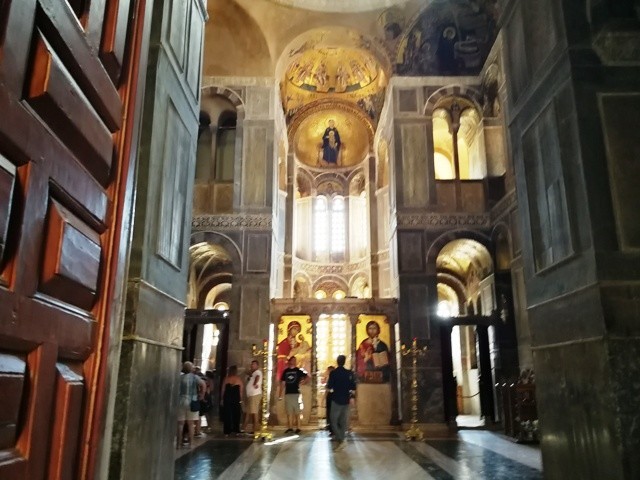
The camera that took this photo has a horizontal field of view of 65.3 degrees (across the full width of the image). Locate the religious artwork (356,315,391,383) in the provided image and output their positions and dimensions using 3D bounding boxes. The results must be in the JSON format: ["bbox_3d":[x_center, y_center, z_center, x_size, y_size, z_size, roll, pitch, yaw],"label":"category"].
[{"bbox_3d":[1.371,2.799,12.832,0.870,1.698,0.080,0,-14,1],"label":"religious artwork"}]

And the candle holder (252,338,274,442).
[{"bbox_3d":[-1.238,3.366,11.246,0.570,2.140,0.500,0,-14,1],"label":"candle holder"}]

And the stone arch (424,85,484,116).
[{"bbox_3d":[3.907,-3.973,14.712,1.749,1.059,0.500,0,-14,1],"label":"stone arch"}]

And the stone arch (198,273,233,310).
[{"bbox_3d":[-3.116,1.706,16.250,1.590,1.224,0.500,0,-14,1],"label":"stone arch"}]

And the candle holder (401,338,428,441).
[{"bbox_3d":[2.149,3.367,11.325,0.600,2.201,0.500,0,-14,1],"label":"candle holder"}]

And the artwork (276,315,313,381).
[{"bbox_3d":[-0.637,2.800,12.851,0.906,1.693,0.080,0,-14,1],"label":"artwork"}]

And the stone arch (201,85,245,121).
[{"bbox_3d":[-2.945,-3.947,14.772,1.531,1.160,0.500,0,-14,1],"label":"stone arch"}]

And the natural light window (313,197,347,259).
[{"bbox_3d":[0.378,-0.516,19.940,1.349,2.657,0.250,0,-14,1],"label":"natural light window"}]

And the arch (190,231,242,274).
[{"bbox_3d":[-2.873,0.391,13.690,1.606,1.214,0.500,0,-14,1],"label":"arch"}]

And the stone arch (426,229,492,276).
[{"bbox_3d":[3.741,0.388,13.626,1.764,1.318,0.500,0,-14,1],"label":"stone arch"}]

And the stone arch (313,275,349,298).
[{"bbox_3d":[0.416,1.831,19.405,1.406,0.931,0.350,0,-14,1],"label":"stone arch"}]

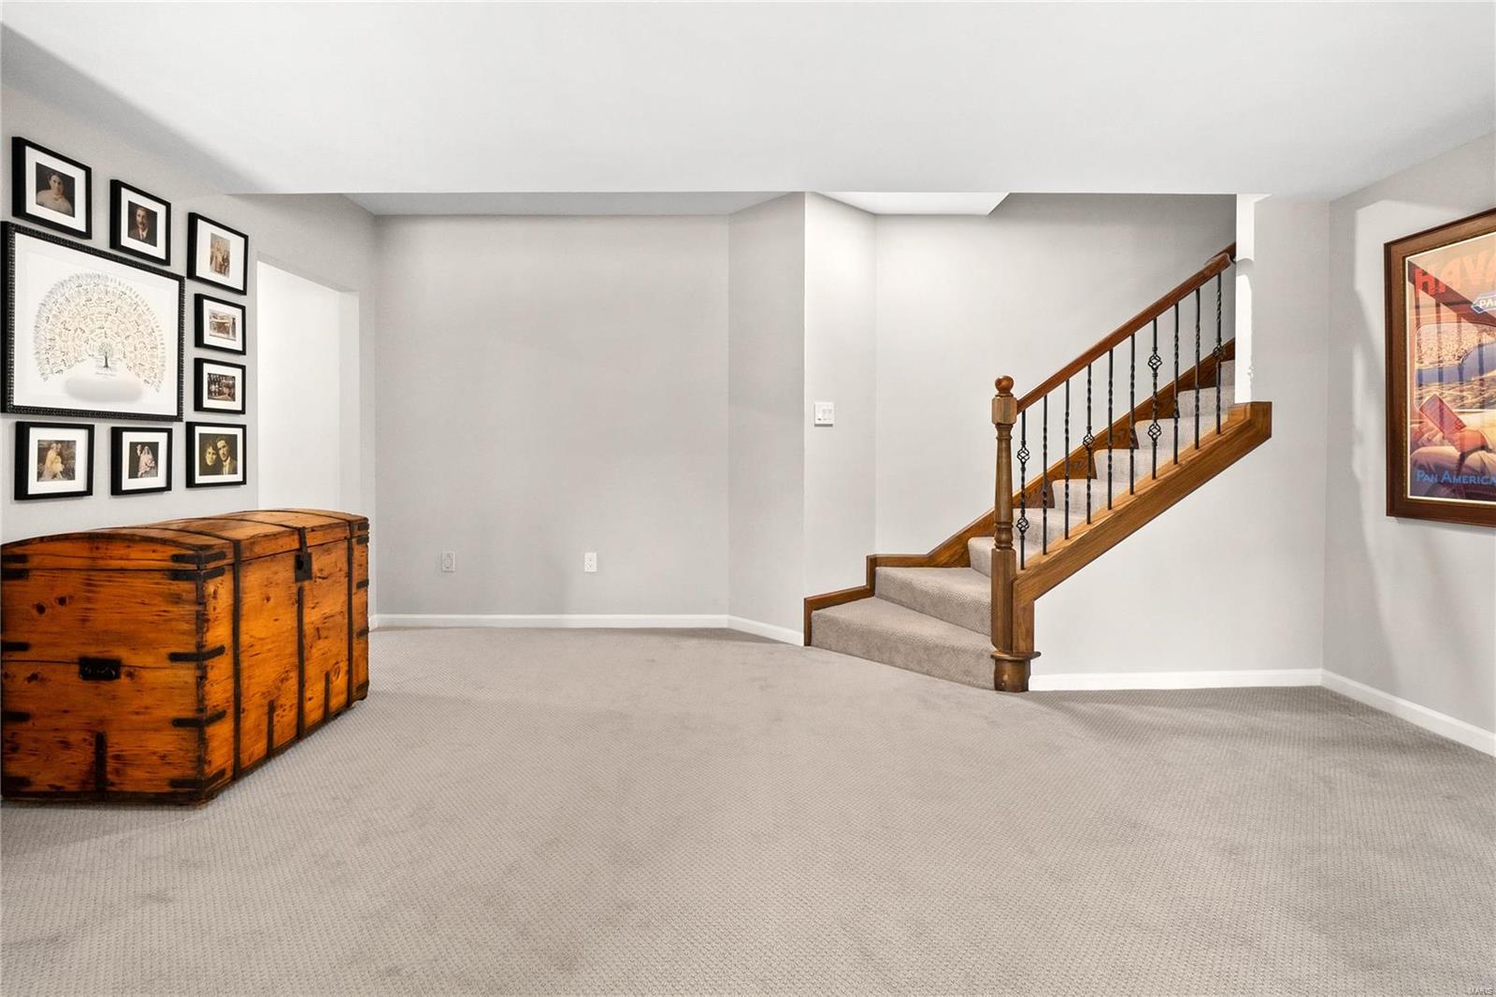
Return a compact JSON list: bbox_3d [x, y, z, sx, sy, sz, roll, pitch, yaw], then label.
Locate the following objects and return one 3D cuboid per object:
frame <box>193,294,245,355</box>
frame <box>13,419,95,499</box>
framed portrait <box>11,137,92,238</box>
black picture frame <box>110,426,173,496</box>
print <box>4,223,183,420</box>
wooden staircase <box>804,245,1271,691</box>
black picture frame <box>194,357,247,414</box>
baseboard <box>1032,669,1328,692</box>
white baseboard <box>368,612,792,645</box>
[{"bbox_3d":[-2.305,-0.753,2.910,0.027,0.222,0.252,0,3,0],"label":"frame"},{"bbox_3d":[-2.305,-0.125,2.217,0.027,0.248,0.222,0,3,0],"label":"frame"},{"bbox_3d":[-2.305,-1.021,2.210,0.027,0.251,0.224,0,3,0],"label":"framed portrait"},{"bbox_3d":[-2.305,-0.144,2.532,0.027,0.248,0.231,0,3,0],"label":"black picture frame"},{"bbox_3d":[-2.305,-0.582,2.379,0.027,0.591,0.641,0,3,0],"label":"print"},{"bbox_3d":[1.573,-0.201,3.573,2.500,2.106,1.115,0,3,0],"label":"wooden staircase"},{"bbox_3d":[-2.305,-0.485,2.909,0.027,0.222,0.253,0,3,0],"label":"black picture frame"},{"bbox_3d":[2.009,0.845,3.107,1.395,0.088,0.016,0,3,-2],"label":"baseboard"},{"bbox_3d":[-1.009,0.783,3.963,2.664,0.085,0.367,0,3,0],"label":"white baseboard"}]

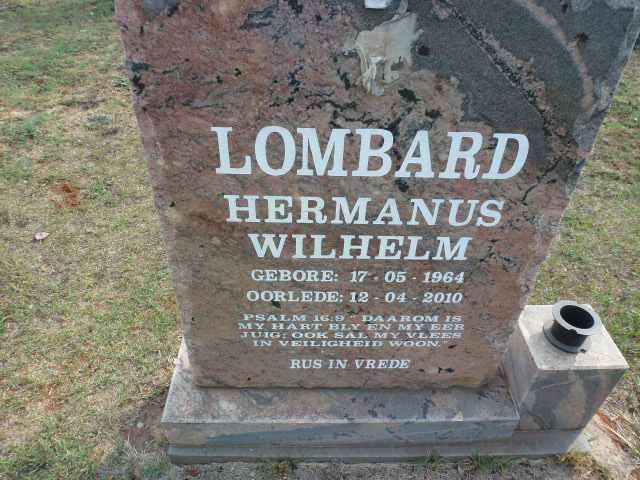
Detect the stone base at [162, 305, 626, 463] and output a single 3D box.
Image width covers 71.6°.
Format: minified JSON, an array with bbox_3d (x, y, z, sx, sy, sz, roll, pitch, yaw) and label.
[{"bbox_3d":[0.142,0.315,1.073,0.990,0.281,0.302,0,39,0],"label":"stone base"}]

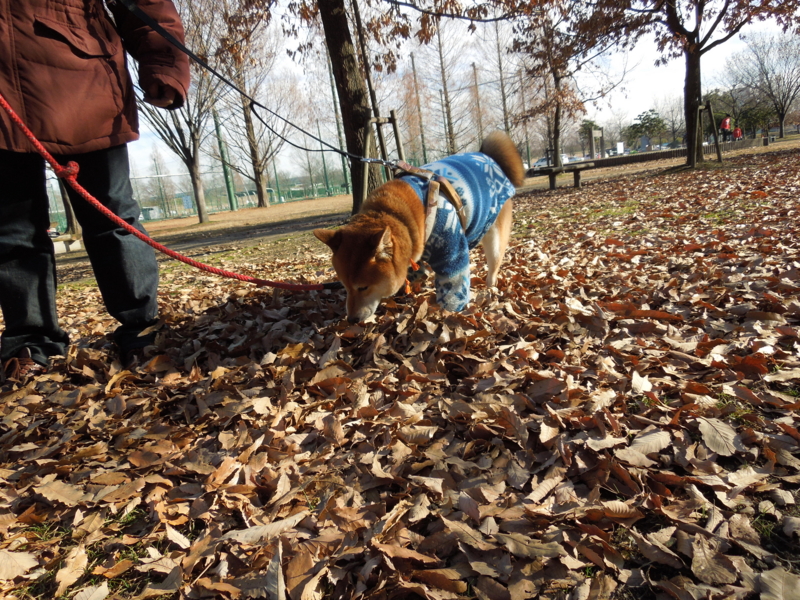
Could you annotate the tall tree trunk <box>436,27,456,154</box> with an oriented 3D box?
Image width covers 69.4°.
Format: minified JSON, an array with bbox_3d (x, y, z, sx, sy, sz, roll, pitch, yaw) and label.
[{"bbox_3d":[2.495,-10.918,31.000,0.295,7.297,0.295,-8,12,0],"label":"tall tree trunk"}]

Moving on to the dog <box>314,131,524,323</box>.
[{"bbox_3d":[0.092,-0.221,1.735,0.260,0.490,0.700,2,16,41],"label":"dog"}]

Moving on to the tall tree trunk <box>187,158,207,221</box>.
[{"bbox_3d":[-6.484,-3.506,18.500,0.352,2.049,0.352,-8,12,0],"label":"tall tree trunk"}]

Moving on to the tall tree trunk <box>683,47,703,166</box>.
[{"bbox_3d":[5.214,-3.449,10.300,0.330,2.139,0.330,-8,12,0],"label":"tall tree trunk"}]

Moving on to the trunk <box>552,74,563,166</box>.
[{"bbox_3d":[4.361,-4.943,16.000,0.222,2.603,0.222,-8,12,0],"label":"trunk"}]

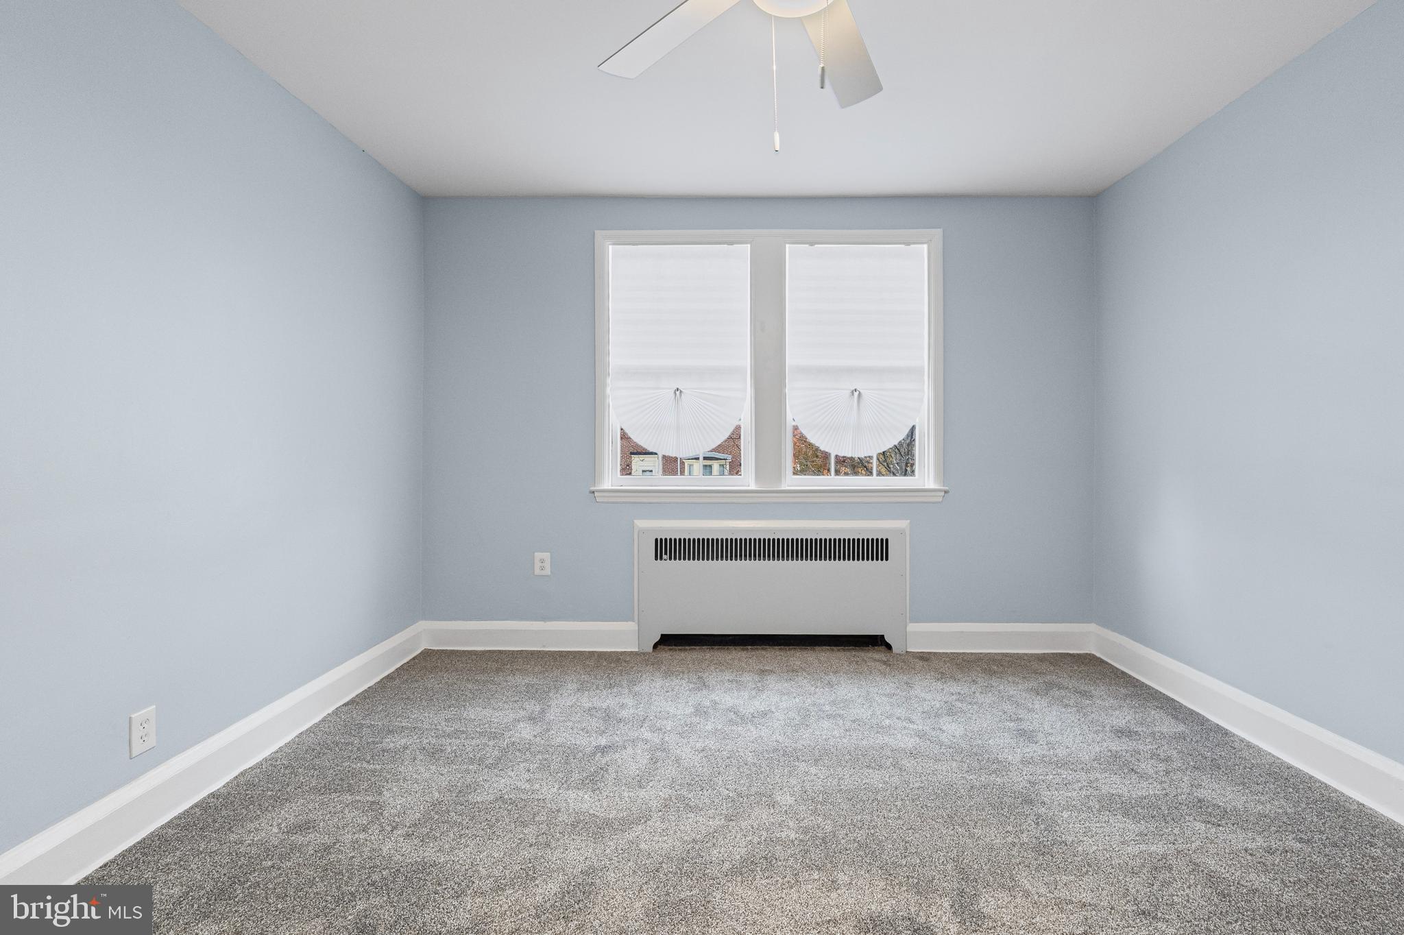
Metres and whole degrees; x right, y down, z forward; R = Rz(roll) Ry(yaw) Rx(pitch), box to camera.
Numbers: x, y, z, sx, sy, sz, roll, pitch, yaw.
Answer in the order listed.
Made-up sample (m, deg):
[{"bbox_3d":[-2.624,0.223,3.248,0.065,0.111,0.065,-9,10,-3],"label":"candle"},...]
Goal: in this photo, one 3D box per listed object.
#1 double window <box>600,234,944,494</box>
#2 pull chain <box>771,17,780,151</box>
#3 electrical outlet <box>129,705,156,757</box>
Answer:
[{"bbox_3d":[0.371,-0.555,3.430,1.925,1.505,0.110,0,1,1],"label":"double window"},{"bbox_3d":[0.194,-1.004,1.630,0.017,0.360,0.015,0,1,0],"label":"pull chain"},{"bbox_3d":[-1.605,0.760,1.790,0.009,0.121,0.079,0,1,2],"label":"electrical outlet"}]

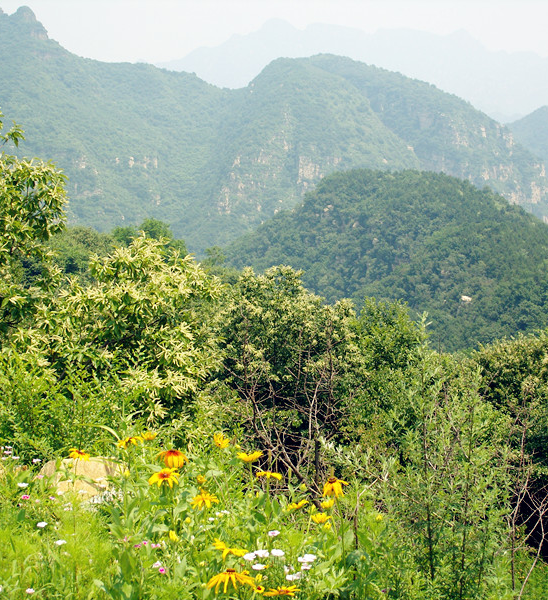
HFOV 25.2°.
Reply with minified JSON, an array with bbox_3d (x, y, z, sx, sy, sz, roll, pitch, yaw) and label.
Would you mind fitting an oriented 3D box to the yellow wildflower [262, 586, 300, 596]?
[{"bbox_3d":[0.015,0.595,2.500,0.080,0.018,0.080,0,4,0],"label":"yellow wildflower"}]

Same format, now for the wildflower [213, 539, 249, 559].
[{"bbox_3d":[-0.093,0.540,2.650,0.076,0.036,0.076,0,3,0],"label":"wildflower"}]

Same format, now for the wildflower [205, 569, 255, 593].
[{"bbox_3d":[-0.085,0.552,2.400,0.094,0.038,0.094,0,4,-2],"label":"wildflower"}]

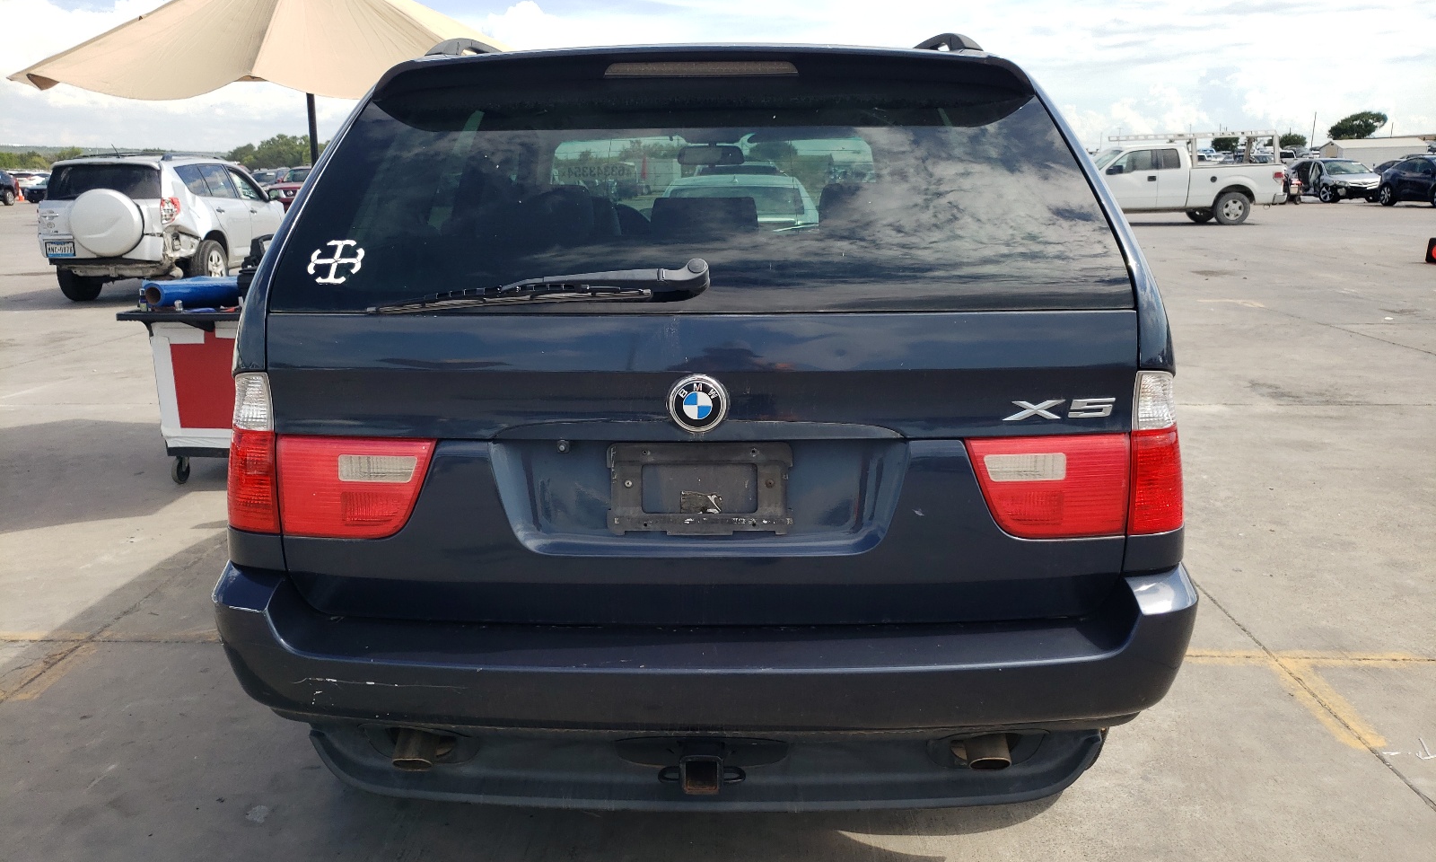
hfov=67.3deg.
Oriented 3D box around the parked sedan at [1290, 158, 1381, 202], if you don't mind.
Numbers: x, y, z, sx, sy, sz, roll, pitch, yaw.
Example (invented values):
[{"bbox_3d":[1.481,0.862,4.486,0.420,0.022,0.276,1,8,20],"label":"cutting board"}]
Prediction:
[{"bbox_3d":[21.912,-8.915,38.536,1.850,1.480,4.850,0,14,4],"label":"parked sedan"}]

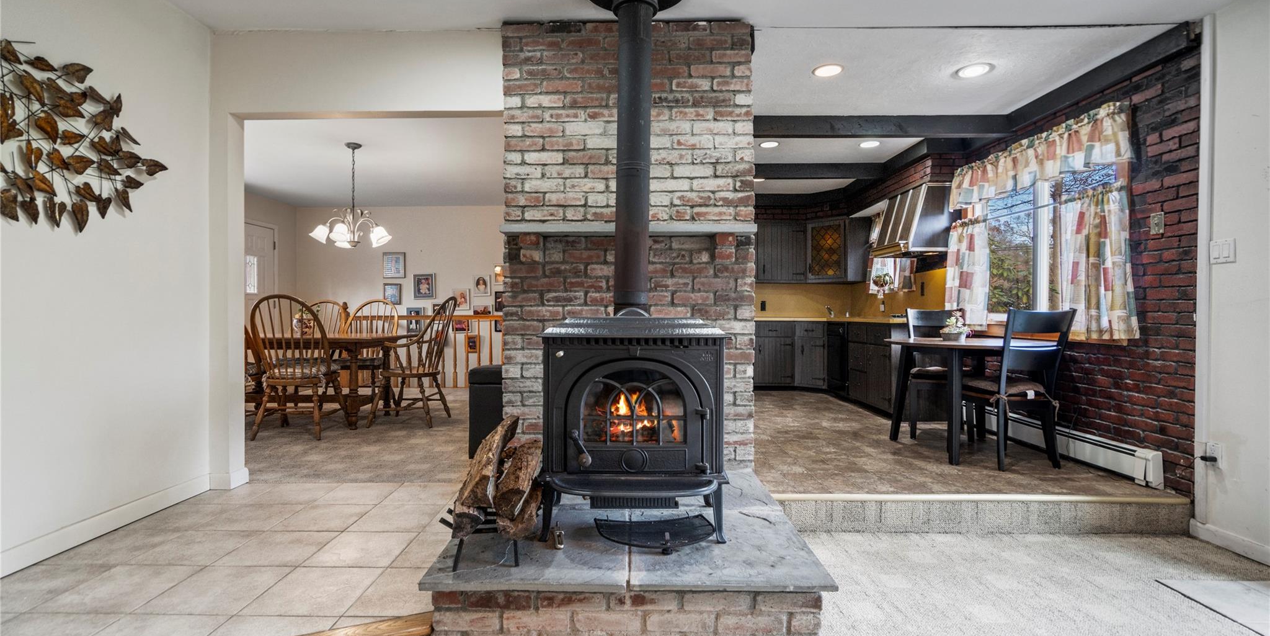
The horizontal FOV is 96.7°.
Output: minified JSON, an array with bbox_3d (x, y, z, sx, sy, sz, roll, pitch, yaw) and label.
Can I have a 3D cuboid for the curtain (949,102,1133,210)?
[{"bbox_3d":[2.753,-1.073,4.011,0.090,0.370,1.820,0,1,1],"label":"curtain"}]

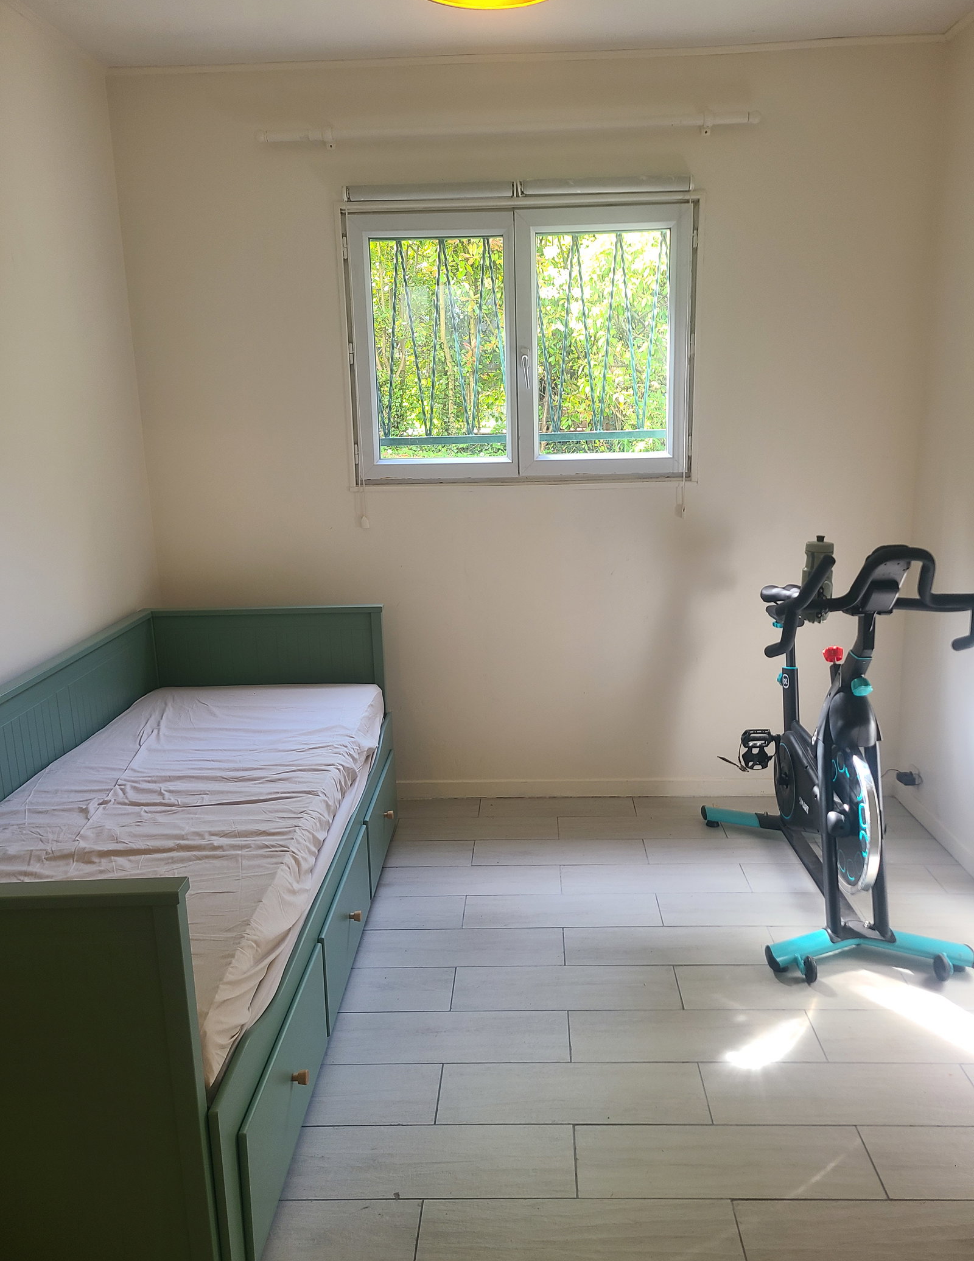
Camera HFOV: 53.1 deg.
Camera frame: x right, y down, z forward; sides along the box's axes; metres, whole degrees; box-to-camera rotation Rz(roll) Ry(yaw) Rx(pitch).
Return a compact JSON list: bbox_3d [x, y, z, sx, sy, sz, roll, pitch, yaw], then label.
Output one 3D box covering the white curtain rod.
[{"bbox_3d":[0.064,-1.678,3.279,1.688,0.065,0.085,-1,13,2],"label":"white curtain rod"}]

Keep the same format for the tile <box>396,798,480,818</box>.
[{"bbox_3d":[-0.326,0.705,3.841,0.598,0.011,0.202,-1,13,3],"label":"tile"}]

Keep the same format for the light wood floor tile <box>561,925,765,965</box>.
[{"bbox_3d":[0.523,0.908,2.792,0.598,0.011,0.202,-1,13,3],"label":"light wood floor tile"}]

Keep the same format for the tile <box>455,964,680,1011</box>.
[{"bbox_3d":[0.212,0.961,2.609,0.598,0.011,0.202,-1,13,3],"label":"tile"}]

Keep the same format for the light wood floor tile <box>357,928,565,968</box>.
[{"bbox_3d":[-0.076,0.923,2.826,0.598,0.011,0.202,-1,13,3],"label":"light wood floor tile"}]

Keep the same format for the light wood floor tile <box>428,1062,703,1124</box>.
[{"bbox_3d":[0.193,1.051,2.212,0.600,0.010,0.200,-1,13,2],"label":"light wood floor tile"}]

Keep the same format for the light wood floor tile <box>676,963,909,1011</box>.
[{"bbox_3d":[0.810,0.946,2.575,0.598,0.011,0.202,-1,13,3],"label":"light wood floor tile"}]

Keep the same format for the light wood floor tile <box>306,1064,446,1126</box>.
[{"bbox_3d":[-0.408,1.063,2.236,0.600,0.010,0.200,-1,13,2],"label":"light wood floor tile"}]

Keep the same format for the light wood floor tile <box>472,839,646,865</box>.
[{"bbox_3d":[0.252,0.776,3.393,0.600,0.010,0.200,-1,13,2],"label":"light wood floor tile"}]

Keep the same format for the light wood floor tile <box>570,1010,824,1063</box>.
[{"bbox_3d":[0.503,0.999,2.393,0.598,0.011,0.202,-1,13,3],"label":"light wood floor tile"}]

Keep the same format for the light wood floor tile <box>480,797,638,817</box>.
[{"bbox_3d":[0.272,0.687,3.776,0.600,0.010,0.176,-1,13,2],"label":"light wood floor tile"}]

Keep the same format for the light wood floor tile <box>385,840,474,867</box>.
[{"bbox_3d":[-0.346,0.795,3.441,0.598,0.011,0.202,-1,13,3],"label":"light wood floor tile"}]

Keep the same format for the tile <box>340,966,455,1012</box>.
[{"bbox_3d":[-0.390,0.971,2.630,0.600,0.010,0.200,-1,13,2],"label":"tile"}]

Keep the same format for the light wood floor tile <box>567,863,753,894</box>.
[{"bbox_3d":[0.544,0.816,3.184,0.600,0.010,0.200,-1,13,2],"label":"light wood floor tile"}]

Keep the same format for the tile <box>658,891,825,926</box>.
[{"bbox_3d":[0.832,0.856,2.975,0.600,0.010,0.200,-1,13,2],"label":"tile"}]

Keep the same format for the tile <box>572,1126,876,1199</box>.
[{"bbox_3d":[0.482,1.089,1.994,0.598,0.011,0.202,-1,13,3],"label":"tile"}]

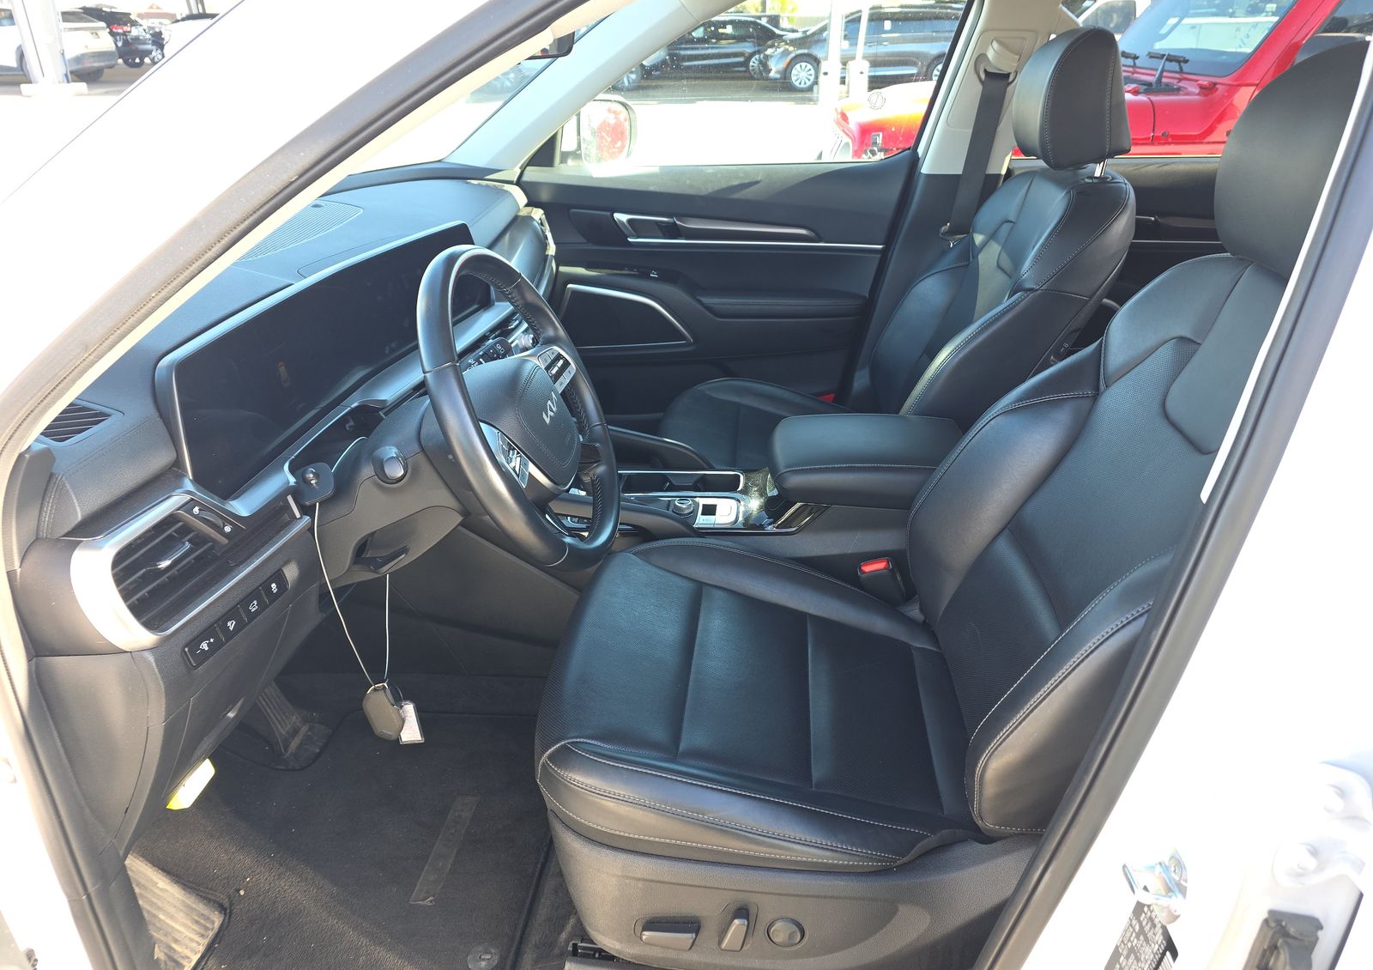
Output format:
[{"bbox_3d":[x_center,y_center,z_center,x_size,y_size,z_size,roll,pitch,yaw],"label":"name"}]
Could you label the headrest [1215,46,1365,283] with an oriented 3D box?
[{"bbox_3d":[0.585,-0.289,0.826,0.145,0.208,0.255,2,27,5],"label":"headrest"}]

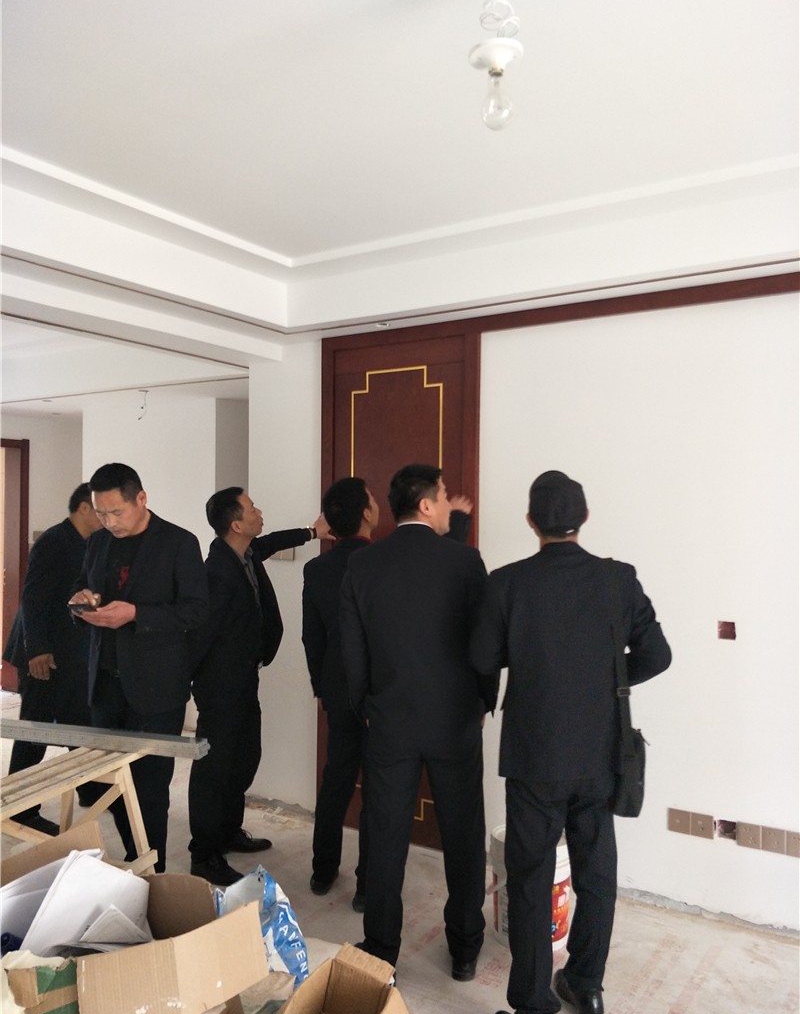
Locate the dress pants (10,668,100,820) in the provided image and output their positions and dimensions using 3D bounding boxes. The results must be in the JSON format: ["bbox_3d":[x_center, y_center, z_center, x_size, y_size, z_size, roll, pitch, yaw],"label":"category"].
[{"bbox_3d":[-1.720,1.094,3.730,0.470,0.890,0.360,0,1,3],"label":"dress pants"}]

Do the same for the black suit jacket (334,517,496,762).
[{"bbox_3d":[0.060,0.450,2.600,0.540,0.790,0.330,0,1,9],"label":"black suit jacket"}]

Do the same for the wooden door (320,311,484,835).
[{"bbox_3d":[-0.037,0.378,3.537,0.870,2.420,0.090,0,-1,29],"label":"wooden door"}]

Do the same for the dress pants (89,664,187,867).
[{"bbox_3d":[-1.050,1.104,3.000,0.360,0.900,0.290,1,1,25],"label":"dress pants"}]

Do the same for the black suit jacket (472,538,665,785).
[{"bbox_3d":[0.535,0.470,2.400,0.610,0.740,0.430,0,1,6],"label":"black suit jacket"}]

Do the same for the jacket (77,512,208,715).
[{"bbox_3d":[-0.975,0.405,2.800,0.500,0.760,0.360,0,-1,25],"label":"jacket"}]

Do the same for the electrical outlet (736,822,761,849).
[{"bbox_3d":[1.313,1.239,2.777,0.086,0.086,0.012,0,-1,29],"label":"electrical outlet"}]

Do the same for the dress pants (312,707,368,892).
[{"bbox_3d":[-0.185,1.106,3.050,0.350,0.860,0.280,1,1,30],"label":"dress pants"}]

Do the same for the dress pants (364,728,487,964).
[{"bbox_3d":[0.085,1.115,2.600,0.430,0.860,0.310,0,1,9],"label":"dress pants"}]

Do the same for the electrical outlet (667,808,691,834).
[{"bbox_3d":[1.096,1.237,2.898,0.086,0.086,0.012,0,-1,29],"label":"electrical outlet"}]

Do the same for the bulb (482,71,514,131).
[{"bbox_3d":[0.187,-0.769,1.400,0.061,0.108,0.061,1,-1,0],"label":"bulb"}]

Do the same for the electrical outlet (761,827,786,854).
[{"bbox_3d":[1.364,1.229,2.699,0.086,0.086,0.012,1,1,32],"label":"electrical outlet"}]

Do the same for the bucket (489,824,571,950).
[{"bbox_3d":[0.487,1.398,2.720,0.308,0.355,0.308,1,-1,0],"label":"bucket"}]

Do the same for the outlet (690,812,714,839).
[{"bbox_3d":[1.155,1.226,2.829,0.086,0.086,0.012,1,1,32],"label":"outlet"}]

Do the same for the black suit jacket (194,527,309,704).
[{"bbox_3d":[-0.700,0.477,3.340,0.430,0.725,0.620,0,1,7],"label":"black suit jacket"}]

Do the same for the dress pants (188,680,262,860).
[{"bbox_3d":[-0.755,1.105,3.220,0.320,0.860,0.380,0,-1,18],"label":"dress pants"}]

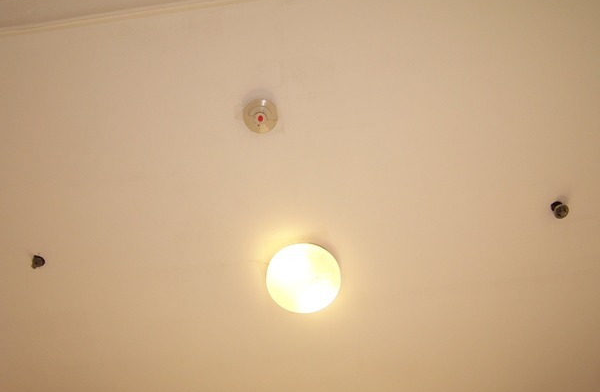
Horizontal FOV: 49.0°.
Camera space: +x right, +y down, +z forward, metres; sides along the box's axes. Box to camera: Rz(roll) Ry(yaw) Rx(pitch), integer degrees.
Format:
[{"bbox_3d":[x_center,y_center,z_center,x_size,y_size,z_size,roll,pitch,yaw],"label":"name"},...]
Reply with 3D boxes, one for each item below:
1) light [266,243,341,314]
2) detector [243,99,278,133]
[{"bbox_3d":[0.012,0.293,2.262,0.255,0.095,0.255,0,-68,1],"label":"light"},{"bbox_3d":[-0.124,-0.246,2.075,0.111,0.038,0.111,0,-68,1],"label":"detector"}]

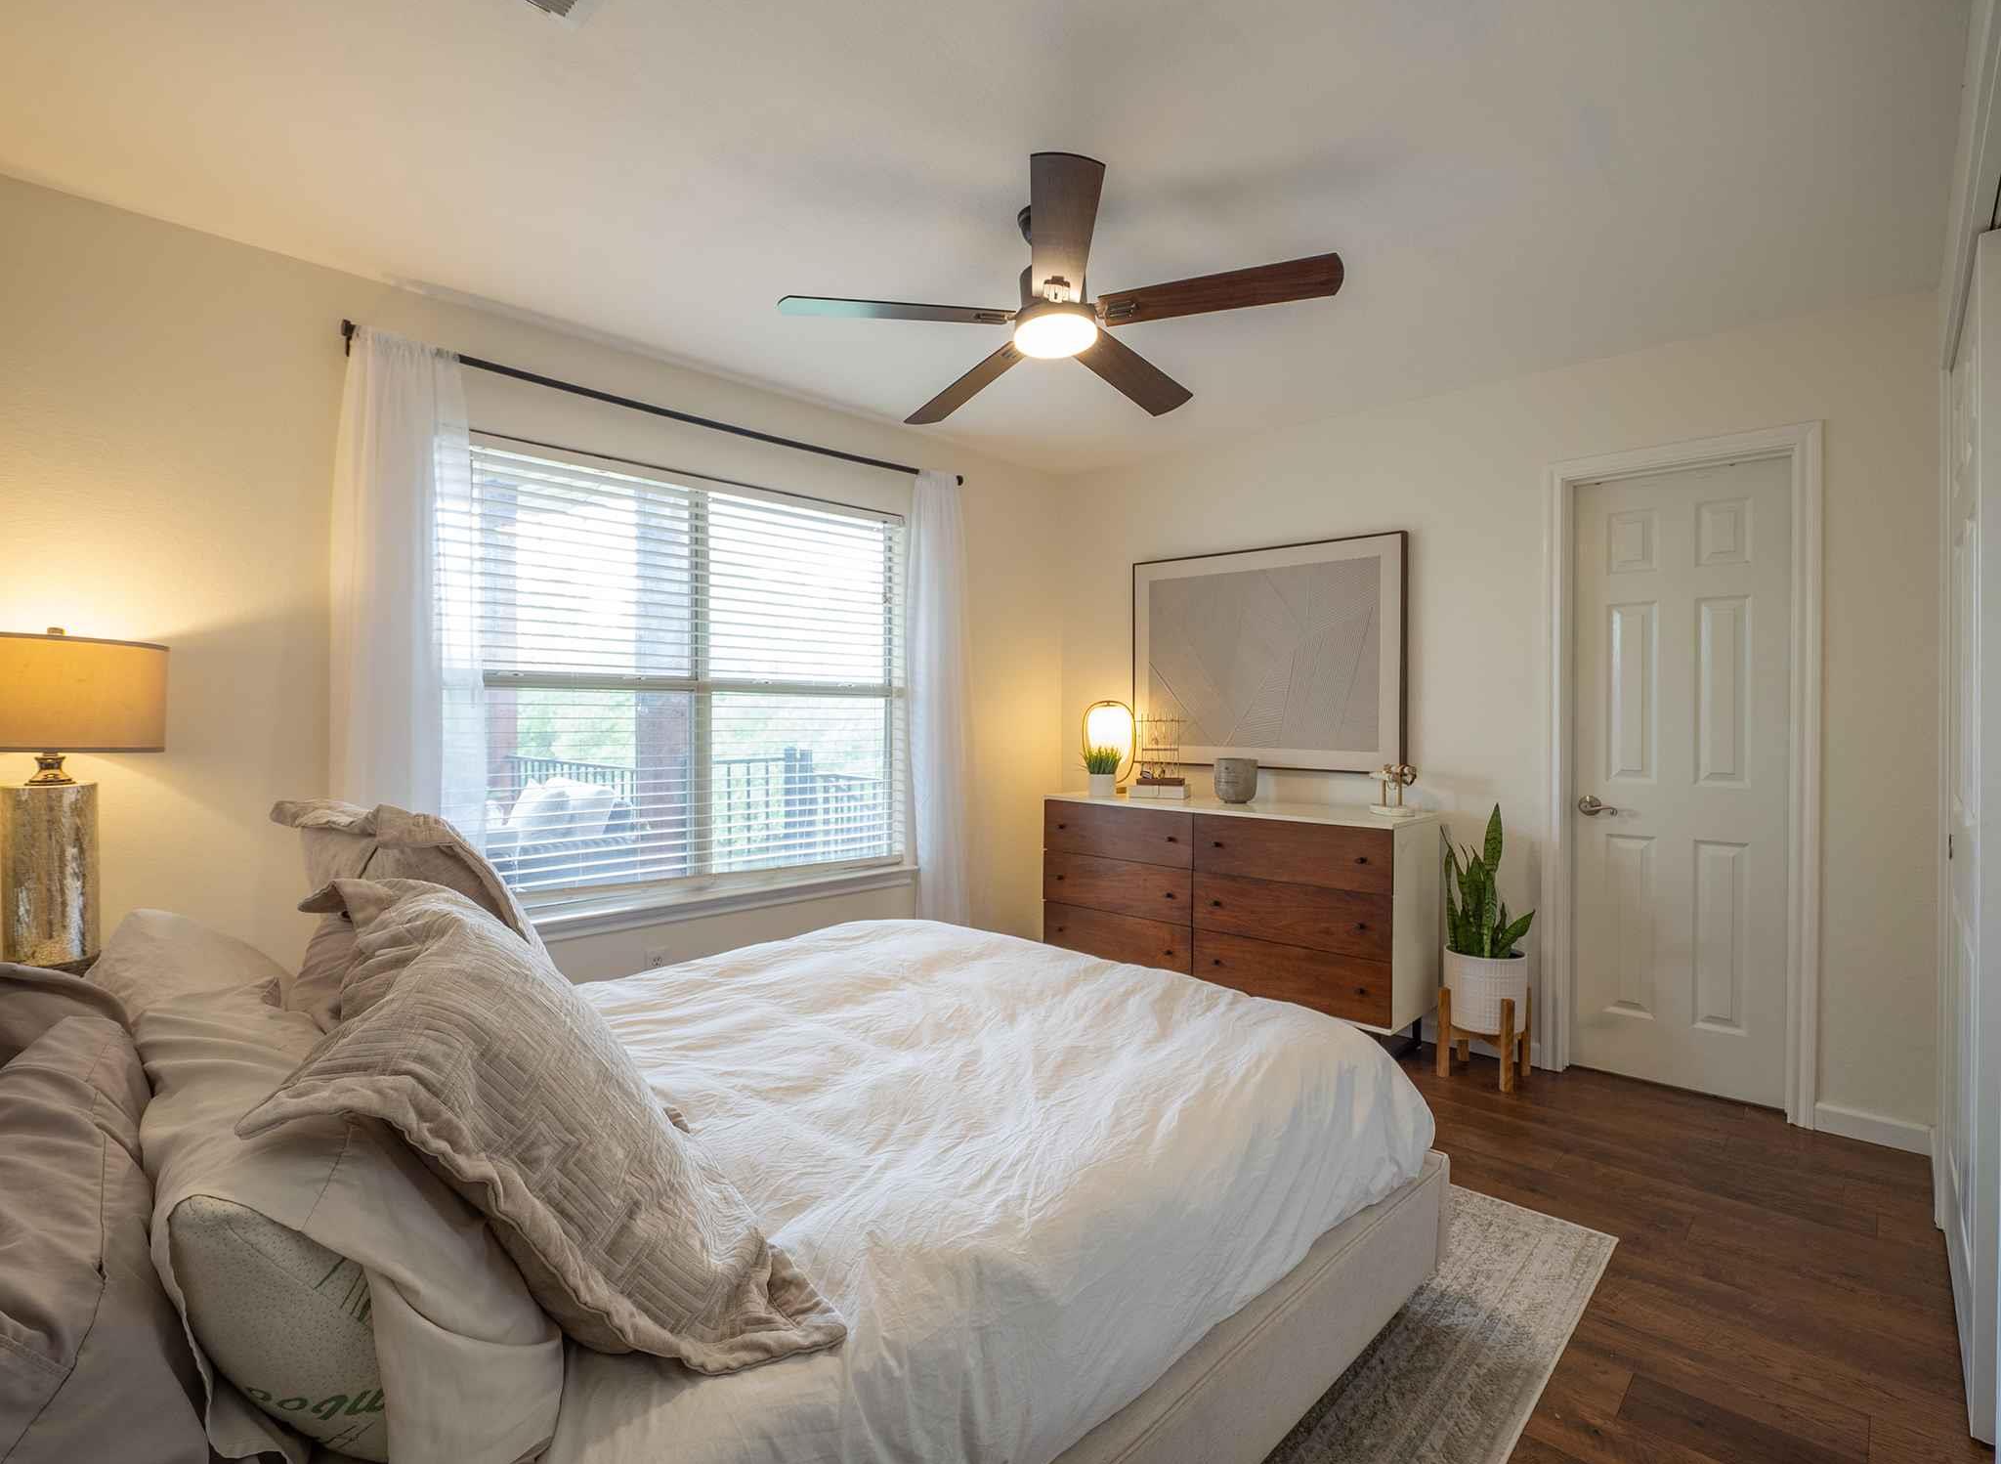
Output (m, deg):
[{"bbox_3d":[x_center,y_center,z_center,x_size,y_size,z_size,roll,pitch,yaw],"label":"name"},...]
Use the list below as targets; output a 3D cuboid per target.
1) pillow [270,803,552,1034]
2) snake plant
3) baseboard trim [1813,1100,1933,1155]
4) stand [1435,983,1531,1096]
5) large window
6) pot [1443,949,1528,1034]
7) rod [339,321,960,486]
[{"bbox_3d":[-0.948,0.362,1.544,0.700,0.570,0.190,1,34,44],"label":"pillow"},{"bbox_3d":[1.662,0.518,3.168,0.270,0.540,0.250,1,1,44],"label":"snake plant"},{"bbox_3d":[2.515,1.148,2.669,0.250,0.083,0.016,1,1,44],"label":"baseboard trim"},{"bbox_3d":[1.664,1.030,3.177,0.245,0.305,0.245,1,1,44],"label":"stand"},{"bbox_3d":[-1.044,-0.162,3.334,0.065,1.460,1.750,1,1,44],"label":"large window"},{"bbox_3d":[1.663,0.888,3.174,0.255,0.255,0.255,0,1,0],"label":"pot"},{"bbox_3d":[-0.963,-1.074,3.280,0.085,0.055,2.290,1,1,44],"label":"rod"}]

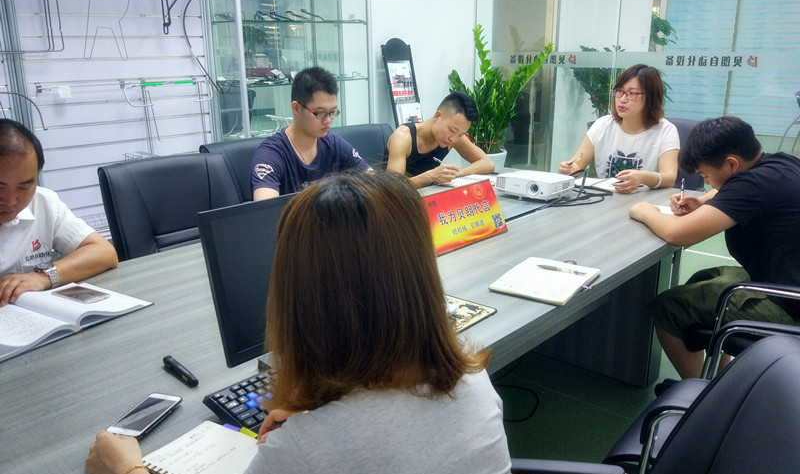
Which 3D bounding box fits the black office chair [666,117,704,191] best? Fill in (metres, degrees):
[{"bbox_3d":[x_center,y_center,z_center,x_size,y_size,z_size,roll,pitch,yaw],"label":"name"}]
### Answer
[{"bbox_3d":[1.289,-0.141,3.632,0.580,0.980,0.620,14,22,40],"label":"black office chair"}]

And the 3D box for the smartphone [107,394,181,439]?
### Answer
[{"bbox_3d":[-0.457,0.322,1.166,0.070,0.011,0.136,3,17,13],"label":"smartphone"}]

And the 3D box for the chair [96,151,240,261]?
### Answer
[{"bbox_3d":[-0.658,0.235,2.438,0.620,0.980,0.580,14,22,40],"label":"chair"}]

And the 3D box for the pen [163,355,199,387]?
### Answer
[{"bbox_3d":[-0.450,0.278,1.325,0.024,0.025,0.138,-16,22,-42],"label":"pen"}]

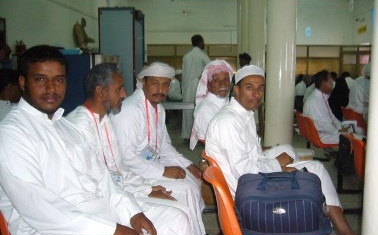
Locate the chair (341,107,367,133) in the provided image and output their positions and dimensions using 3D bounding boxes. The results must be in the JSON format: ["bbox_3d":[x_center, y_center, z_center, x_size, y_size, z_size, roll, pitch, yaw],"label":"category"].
[{"bbox_3d":[2.030,0.251,4.350,0.500,0.740,0.460,-1,7,-9],"label":"chair"}]

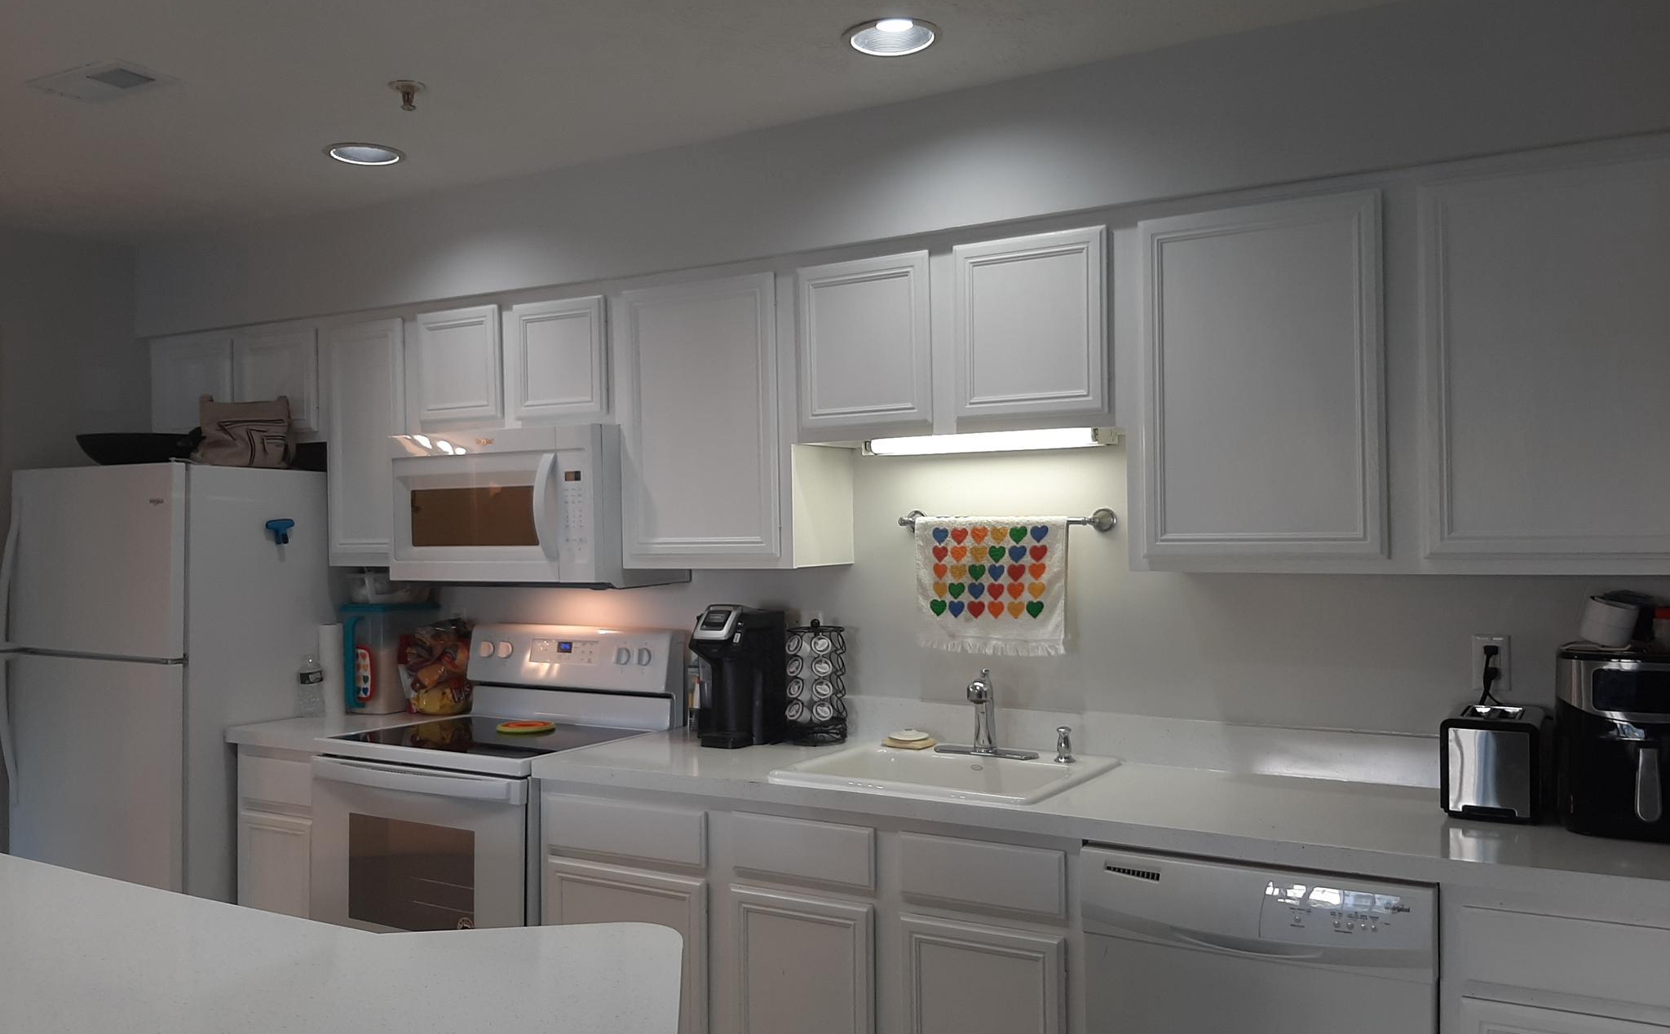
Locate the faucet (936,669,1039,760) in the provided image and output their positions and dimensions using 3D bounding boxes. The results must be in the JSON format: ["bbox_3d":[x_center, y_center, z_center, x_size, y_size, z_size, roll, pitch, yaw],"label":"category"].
[{"bbox_3d":[0.347,0.471,2.984,0.260,0.220,0.170,-1,-1,22],"label":"faucet"}]

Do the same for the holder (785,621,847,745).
[{"bbox_3d":[-0.053,0.433,3.291,0.157,0.320,0.157,0,-1,0],"label":"holder"}]

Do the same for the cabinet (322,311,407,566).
[{"bbox_3d":[-1.326,-0.234,3.922,0.375,0.765,0.334,-1,-1,29],"label":"cabinet"}]

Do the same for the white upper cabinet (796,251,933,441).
[{"bbox_3d":[0.142,-0.404,3.119,0.384,0.441,0.330,-1,-1,29],"label":"white upper cabinet"}]

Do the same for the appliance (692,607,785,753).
[{"bbox_3d":[-0.273,0.420,3.351,0.195,0.355,0.245,-1,-1,29],"label":"appliance"}]

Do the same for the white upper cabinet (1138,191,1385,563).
[{"bbox_3d":[0.931,-0.267,2.682,0.500,0.743,0.330,-1,-1,29],"label":"white upper cabinet"}]

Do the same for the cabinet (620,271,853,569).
[{"bbox_3d":[-0.264,-0.246,3.340,0.530,0.763,0.330,-1,-1,29],"label":"cabinet"}]

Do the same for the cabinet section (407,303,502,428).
[{"bbox_3d":[-1.013,-0.423,3.732,0.377,0.343,0.318,-1,-1,29],"label":"cabinet section"}]

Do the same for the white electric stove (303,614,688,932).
[{"bbox_3d":[-0.914,0.921,3.461,0.761,1.188,0.680,-1,-1,29],"label":"white electric stove"}]

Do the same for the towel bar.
[{"bbox_3d":[0.409,0.011,3.094,0.550,0.062,0.085,-1,-1,29],"label":"towel bar"}]

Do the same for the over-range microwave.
[{"bbox_3d":[-0.854,-0.023,3.602,0.758,0.424,0.435,-1,-1,29],"label":"over-range microwave"}]

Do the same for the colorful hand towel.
[{"bbox_3d":[0.381,0.166,3.075,0.400,0.335,0.050,-1,-1,29],"label":"colorful hand towel"}]

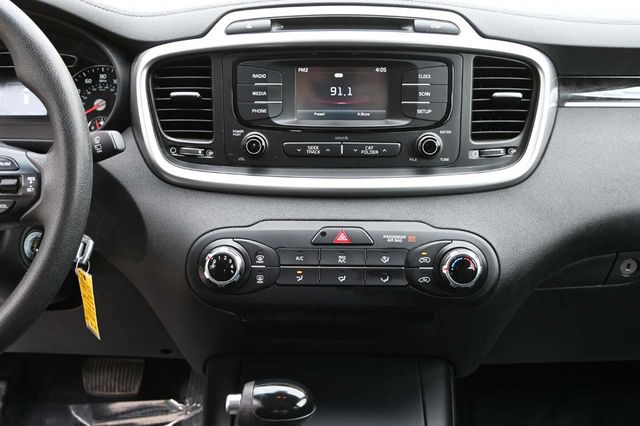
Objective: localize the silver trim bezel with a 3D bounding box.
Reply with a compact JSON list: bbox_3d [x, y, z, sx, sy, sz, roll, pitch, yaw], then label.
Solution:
[{"bbox_3d":[0.026,-0.122,0.750,0.455,0.203,0.070,0,7,2],"label":"silver trim bezel"}]

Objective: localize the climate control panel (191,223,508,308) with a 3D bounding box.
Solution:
[{"bbox_3d":[0.024,0.054,0.752,0.336,0.092,0.045,0,0,2],"label":"climate control panel"}]

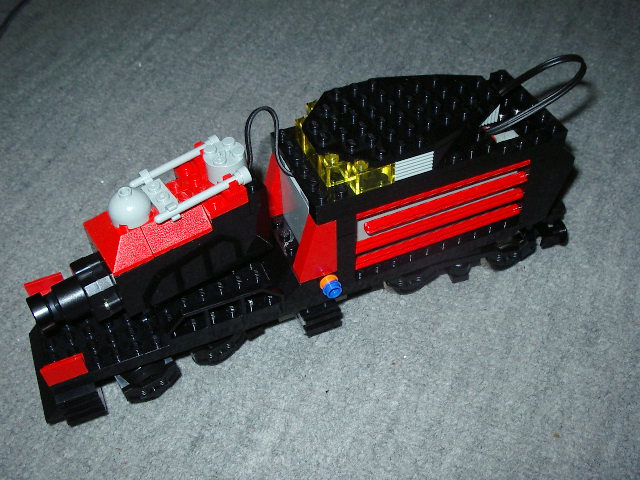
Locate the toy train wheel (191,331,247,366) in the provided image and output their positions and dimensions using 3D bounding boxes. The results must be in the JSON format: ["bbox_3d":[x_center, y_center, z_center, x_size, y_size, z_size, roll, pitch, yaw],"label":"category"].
[{"bbox_3d":[-0.044,0.045,0.297,0.025,0.017,0.009,-26,51,-21],"label":"toy train wheel"}]

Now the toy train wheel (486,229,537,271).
[{"bbox_3d":[0.087,0.005,0.330,0.025,0.017,0.009,-15,47,-12],"label":"toy train wheel"}]

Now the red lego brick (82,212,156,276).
[{"bbox_3d":[-0.076,-0.003,0.261,0.016,0.010,0.032,-26,51,-21],"label":"red lego brick"}]

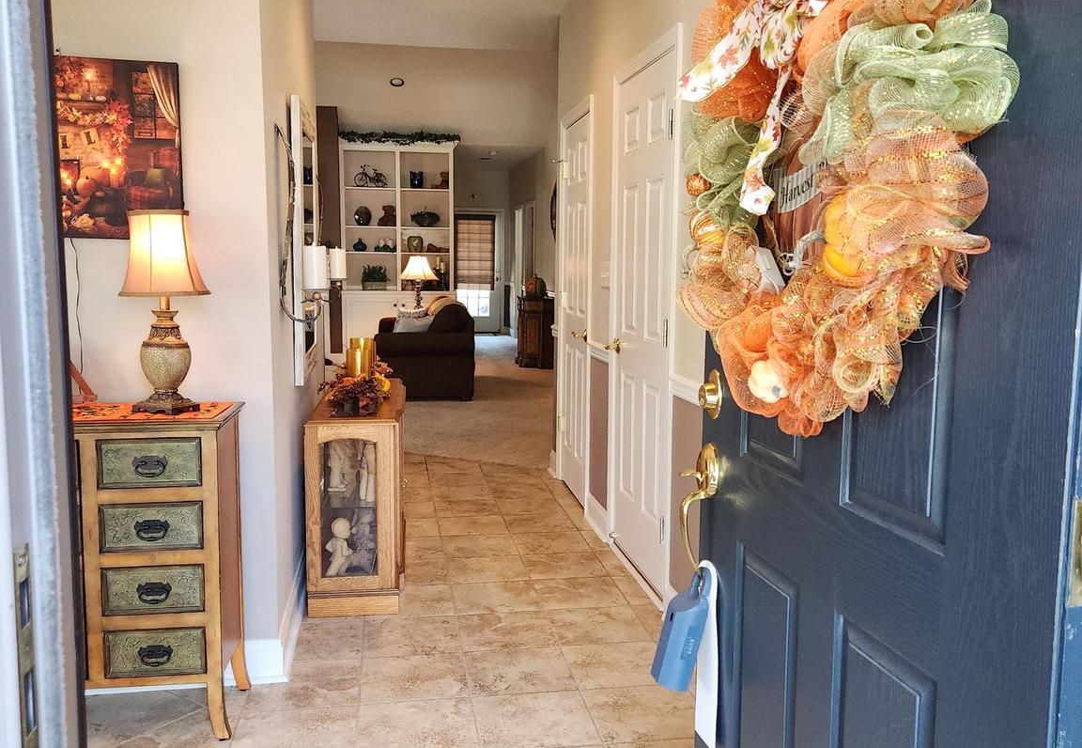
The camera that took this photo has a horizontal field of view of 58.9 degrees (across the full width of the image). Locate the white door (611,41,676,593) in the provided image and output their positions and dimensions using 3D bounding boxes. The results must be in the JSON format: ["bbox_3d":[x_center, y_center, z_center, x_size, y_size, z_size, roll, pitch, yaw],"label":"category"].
[{"bbox_3d":[0.430,-0.195,3.896,0.050,2.030,0.820,-1,7,-9],"label":"white door"}]

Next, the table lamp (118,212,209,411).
[{"bbox_3d":[-1.060,-0.170,2.692,0.250,0.570,0.250,-1,7,-9],"label":"table lamp"}]

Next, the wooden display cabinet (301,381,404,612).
[{"bbox_3d":[-0.768,0.467,4.141,0.375,0.730,1.230,-1,7,-9],"label":"wooden display cabinet"}]

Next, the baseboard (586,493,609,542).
[{"bbox_3d":[0.280,0.699,4.702,0.025,0.140,0.440,-1,7,-9],"label":"baseboard"}]

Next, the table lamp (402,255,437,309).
[{"bbox_3d":[-1.449,-1.057,11.318,0.430,0.680,0.430,-1,7,-9],"label":"table lamp"}]

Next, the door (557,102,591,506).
[{"bbox_3d":[0.212,-0.338,5.270,0.050,2.046,0.635,-1,7,-9],"label":"door"}]

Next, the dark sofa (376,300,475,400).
[{"bbox_3d":[-1.234,-0.320,9.952,0.920,0.900,2.100,-1,7,-9],"label":"dark sofa"}]

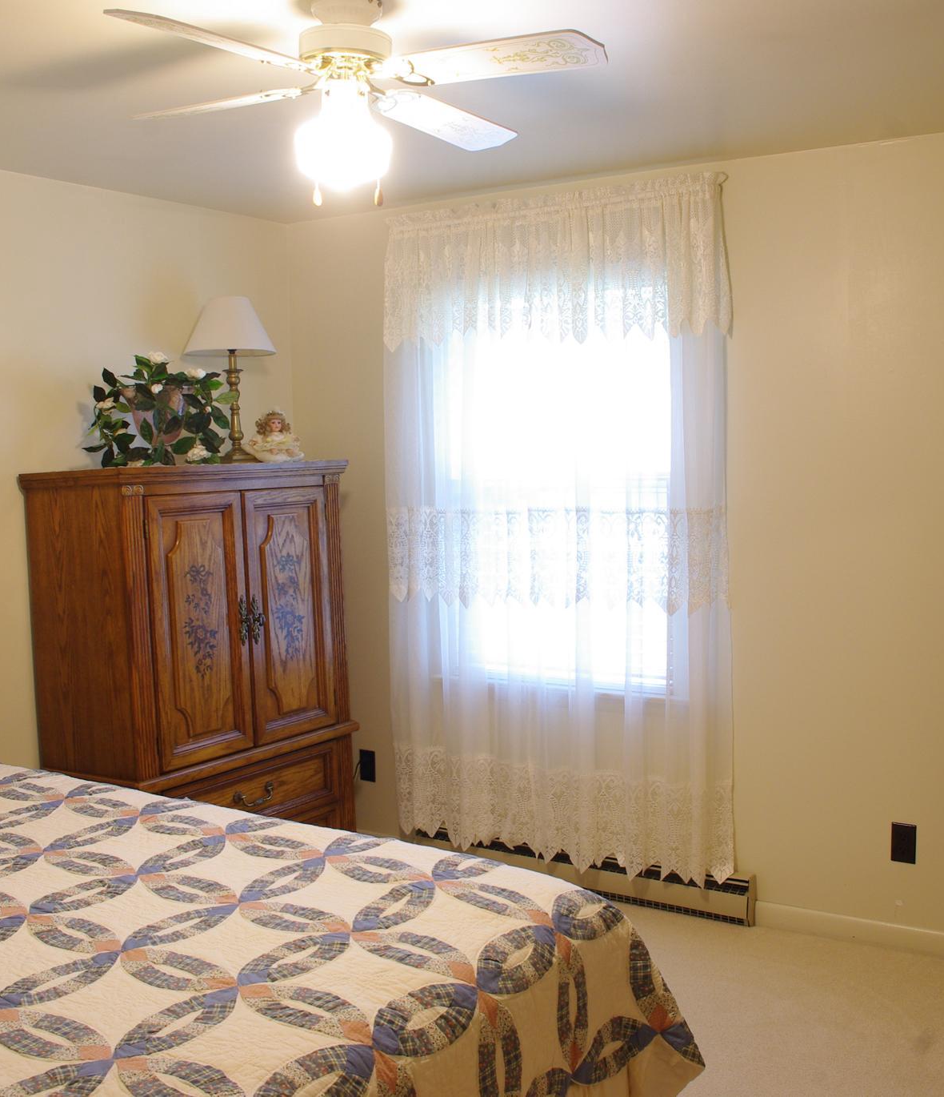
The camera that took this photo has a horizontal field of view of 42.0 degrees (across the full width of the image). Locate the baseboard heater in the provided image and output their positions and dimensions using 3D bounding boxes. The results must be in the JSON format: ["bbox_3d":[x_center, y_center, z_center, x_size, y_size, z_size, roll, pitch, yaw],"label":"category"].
[{"bbox_3d":[0.334,1.099,4.185,1.273,0.169,0.068,1,7,30],"label":"baseboard heater"}]

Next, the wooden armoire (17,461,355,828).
[{"bbox_3d":[-0.809,0.502,3.761,0.458,1.522,0.885,2,7,36],"label":"wooden armoire"}]

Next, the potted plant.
[{"bbox_3d":[-0.909,-0.399,3.561,0.338,0.343,0.418,2,7,36],"label":"potted plant"}]

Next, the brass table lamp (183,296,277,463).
[{"bbox_3d":[-0.741,-0.520,3.799,0.288,0.522,0.288,-2,6,0],"label":"brass table lamp"}]

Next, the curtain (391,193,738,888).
[{"bbox_3d":[0.265,-0.029,4.057,1.223,2.198,0.100,1,7,30],"label":"curtain"}]

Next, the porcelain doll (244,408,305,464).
[{"bbox_3d":[-0.614,-0.350,3.819,0.184,0.171,0.139,-5,6,-27],"label":"porcelain doll"}]

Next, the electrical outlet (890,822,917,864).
[{"bbox_3d":[1.278,0.875,3.644,0.071,0.115,0.009,1,7,30],"label":"electrical outlet"}]

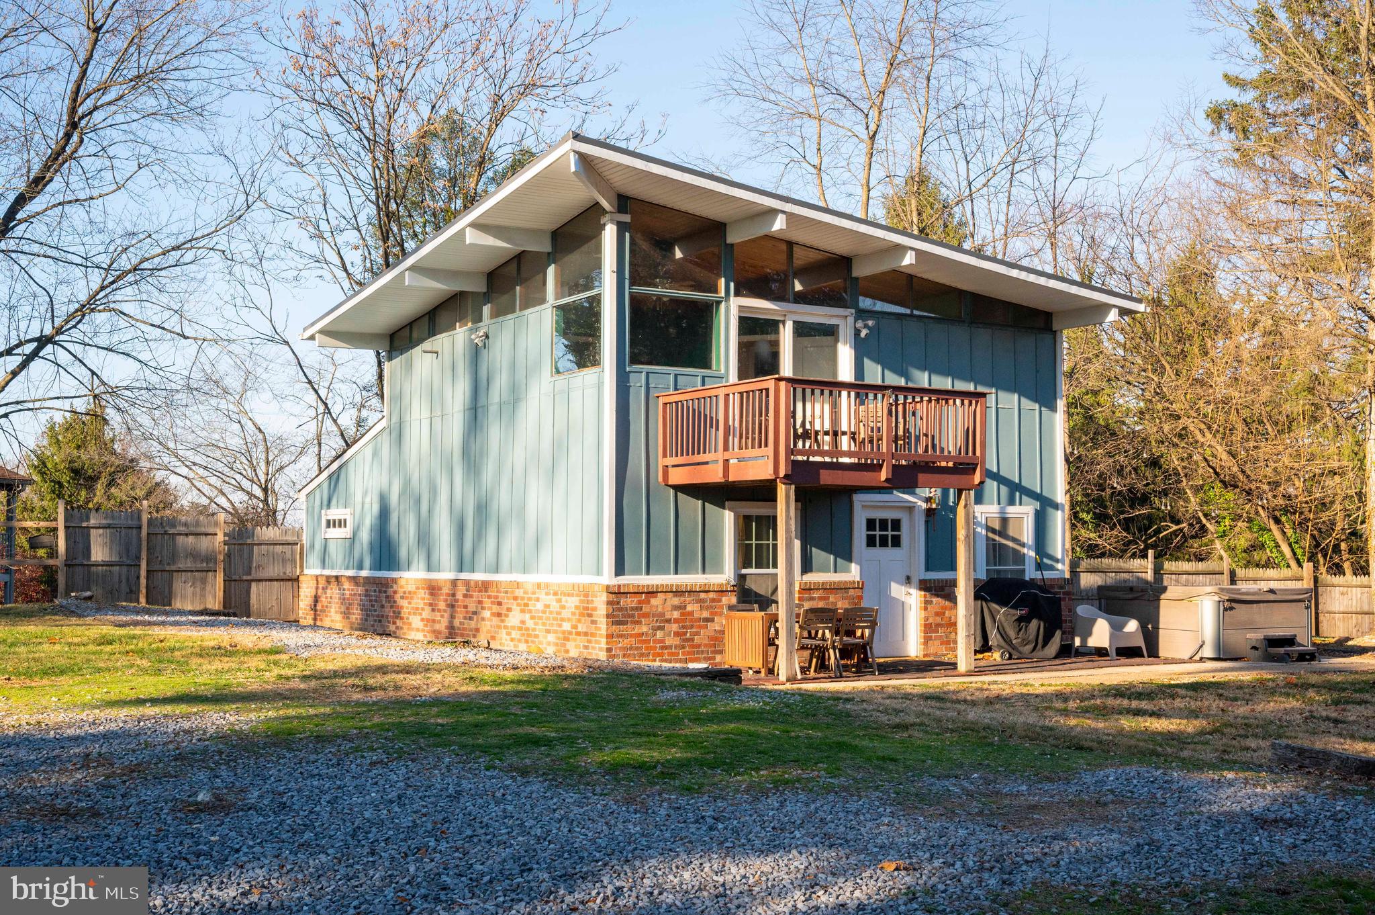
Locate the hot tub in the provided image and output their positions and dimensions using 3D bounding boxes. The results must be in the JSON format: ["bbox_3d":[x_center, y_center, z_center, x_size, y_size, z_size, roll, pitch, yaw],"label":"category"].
[{"bbox_3d":[7.438,2.318,22.989,2.100,0.930,2.060,2,-4,-33],"label":"hot tub"}]

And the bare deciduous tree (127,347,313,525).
[{"bbox_3d":[-10.300,0.400,35.500,4.300,5.700,4.200,1,-4,-14],"label":"bare deciduous tree"}]

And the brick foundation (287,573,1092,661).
[{"bbox_3d":[-0.737,2.412,25.975,7.550,1.020,11.500,2,-4,-31],"label":"brick foundation"}]

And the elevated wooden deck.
[{"bbox_3d":[1.616,-0.205,19.346,3.120,1.170,2.520,2,-4,-31],"label":"elevated wooden deck"}]

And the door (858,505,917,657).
[{"bbox_3d":[2.661,1.672,21.444,0.920,2.050,0.080,2,-4,-31],"label":"door"}]

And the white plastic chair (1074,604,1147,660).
[{"bbox_3d":[5.685,2.329,21.540,0.760,0.710,0.670,2,-4,-33],"label":"white plastic chair"}]

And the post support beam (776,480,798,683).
[{"bbox_3d":[1.085,1.370,17.551,0.140,2.160,0.140,2,-4,-31],"label":"post support beam"}]

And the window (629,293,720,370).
[{"bbox_3d":[-0.153,-1.556,19.826,1.340,1.000,0.100,2,-4,-31],"label":"window"}]

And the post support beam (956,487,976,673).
[{"bbox_3d":[3.283,1.447,18.891,0.140,2.160,0.140,2,-4,-31],"label":"post support beam"}]

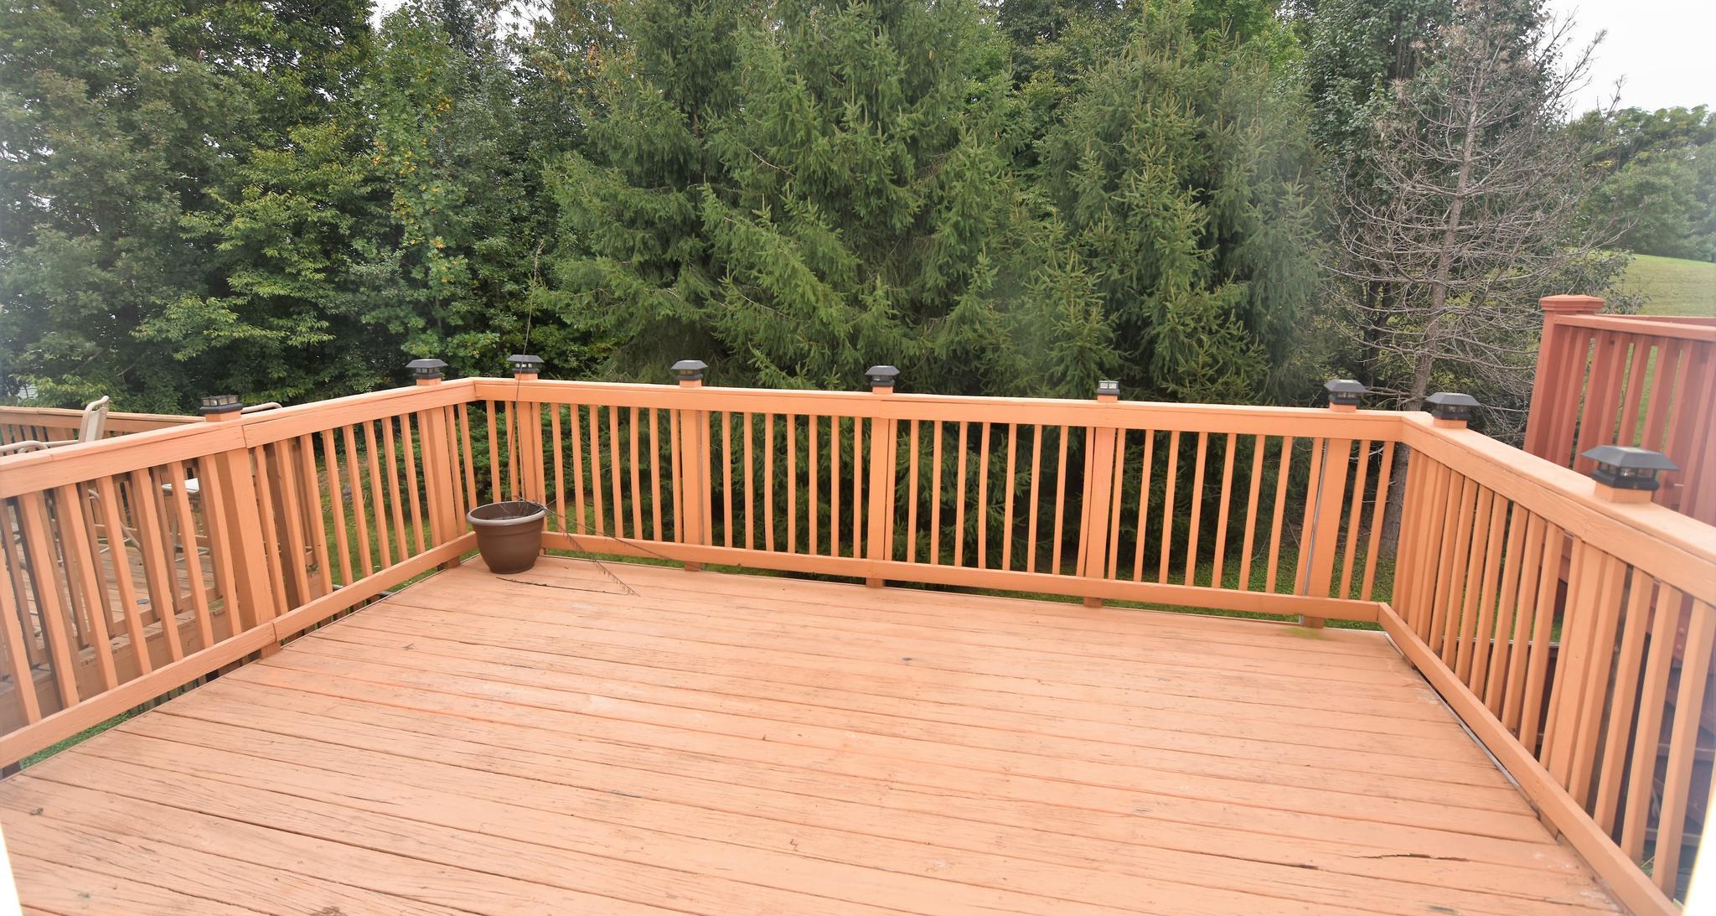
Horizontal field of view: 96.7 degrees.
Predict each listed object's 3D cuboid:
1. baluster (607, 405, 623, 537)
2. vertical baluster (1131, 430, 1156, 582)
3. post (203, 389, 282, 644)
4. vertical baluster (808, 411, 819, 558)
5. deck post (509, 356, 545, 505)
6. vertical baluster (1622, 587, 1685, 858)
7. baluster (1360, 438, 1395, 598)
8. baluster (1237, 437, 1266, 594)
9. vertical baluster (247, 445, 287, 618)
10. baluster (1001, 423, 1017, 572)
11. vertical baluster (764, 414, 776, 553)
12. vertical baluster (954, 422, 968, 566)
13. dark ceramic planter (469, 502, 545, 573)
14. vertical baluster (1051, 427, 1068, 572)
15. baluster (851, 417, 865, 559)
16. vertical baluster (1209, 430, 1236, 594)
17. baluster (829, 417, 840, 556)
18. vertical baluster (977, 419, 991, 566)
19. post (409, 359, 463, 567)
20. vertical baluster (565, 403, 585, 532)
[{"bbox_3d":[-1.324,0.079,4.165,0.036,0.769,0.036,3,13,12],"label":"baluster"},{"bbox_3d":[1.398,0.241,3.734,0.038,0.820,0.038,3,13,13],"label":"vertical baluster"},{"bbox_3d":[-2.595,0.312,3.224,0.105,1.142,0.105,3,13,13],"label":"post"},{"bbox_3d":[-0.240,0.148,4.106,0.038,0.820,0.038,3,13,13],"label":"vertical baluster"},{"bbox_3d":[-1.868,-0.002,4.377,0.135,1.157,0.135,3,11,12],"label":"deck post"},{"bbox_3d":[1.913,0.627,1.839,0.036,0.771,0.036,-1,12,17],"label":"vertical baluster"},{"bbox_3d":[2.390,0.297,3.508,0.038,0.820,0.038,3,13,13],"label":"baluster"},{"bbox_3d":[1.837,0.258,3.559,0.038,0.867,0.038,3,11,12],"label":"baluster"},{"bbox_3d":[-2.582,0.311,3.359,0.038,0.820,0.038,3,13,13],"label":"vertical baluster"},{"bbox_3d":[0.770,0.203,3.881,0.038,0.820,0.038,3,13,13],"label":"baluster"},{"bbox_3d":[-0.485,0.135,4.162,0.038,0.820,0.038,3,13,13],"label":"vertical baluster"},{"bbox_3d":[0.532,0.190,3.935,0.038,0.820,0.038,3,13,13],"label":"vertical baluster"},{"bbox_3d":[-1.926,0.468,4.236,0.394,0.305,0.394,3,13,12],"label":"dark ceramic planter"},{"bbox_3d":[0.970,0.207,3.675,0.036,0.769,0.036,3,13,12],"label":"vertical baluster"},{"bbox_3d":[-0.004,0.153,3.883,0.036,0.769,0.036,3,13,12],"label":"baluster"},{"bbox_3d":[1.685,0.247,3.522,0.036,0.769,0.036,3,13,12],"label":"vertical baluster"},{"bbox_3d":[-0.120,0.155,4.079,0.038,0.820,0.038,3,13,13],"label":"baluster"},{"bbox_3d":[0.637,0.192,3.819,0.038,0.867,0.038,3,11,12],"label":"vertical baluster"},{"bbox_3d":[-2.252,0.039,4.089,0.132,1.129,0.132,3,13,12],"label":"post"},{"bbox_3d":[-1.621,0.070,4.420,0.038,0.820,0.038,3,13,13],"label":"vertical baluster"}]

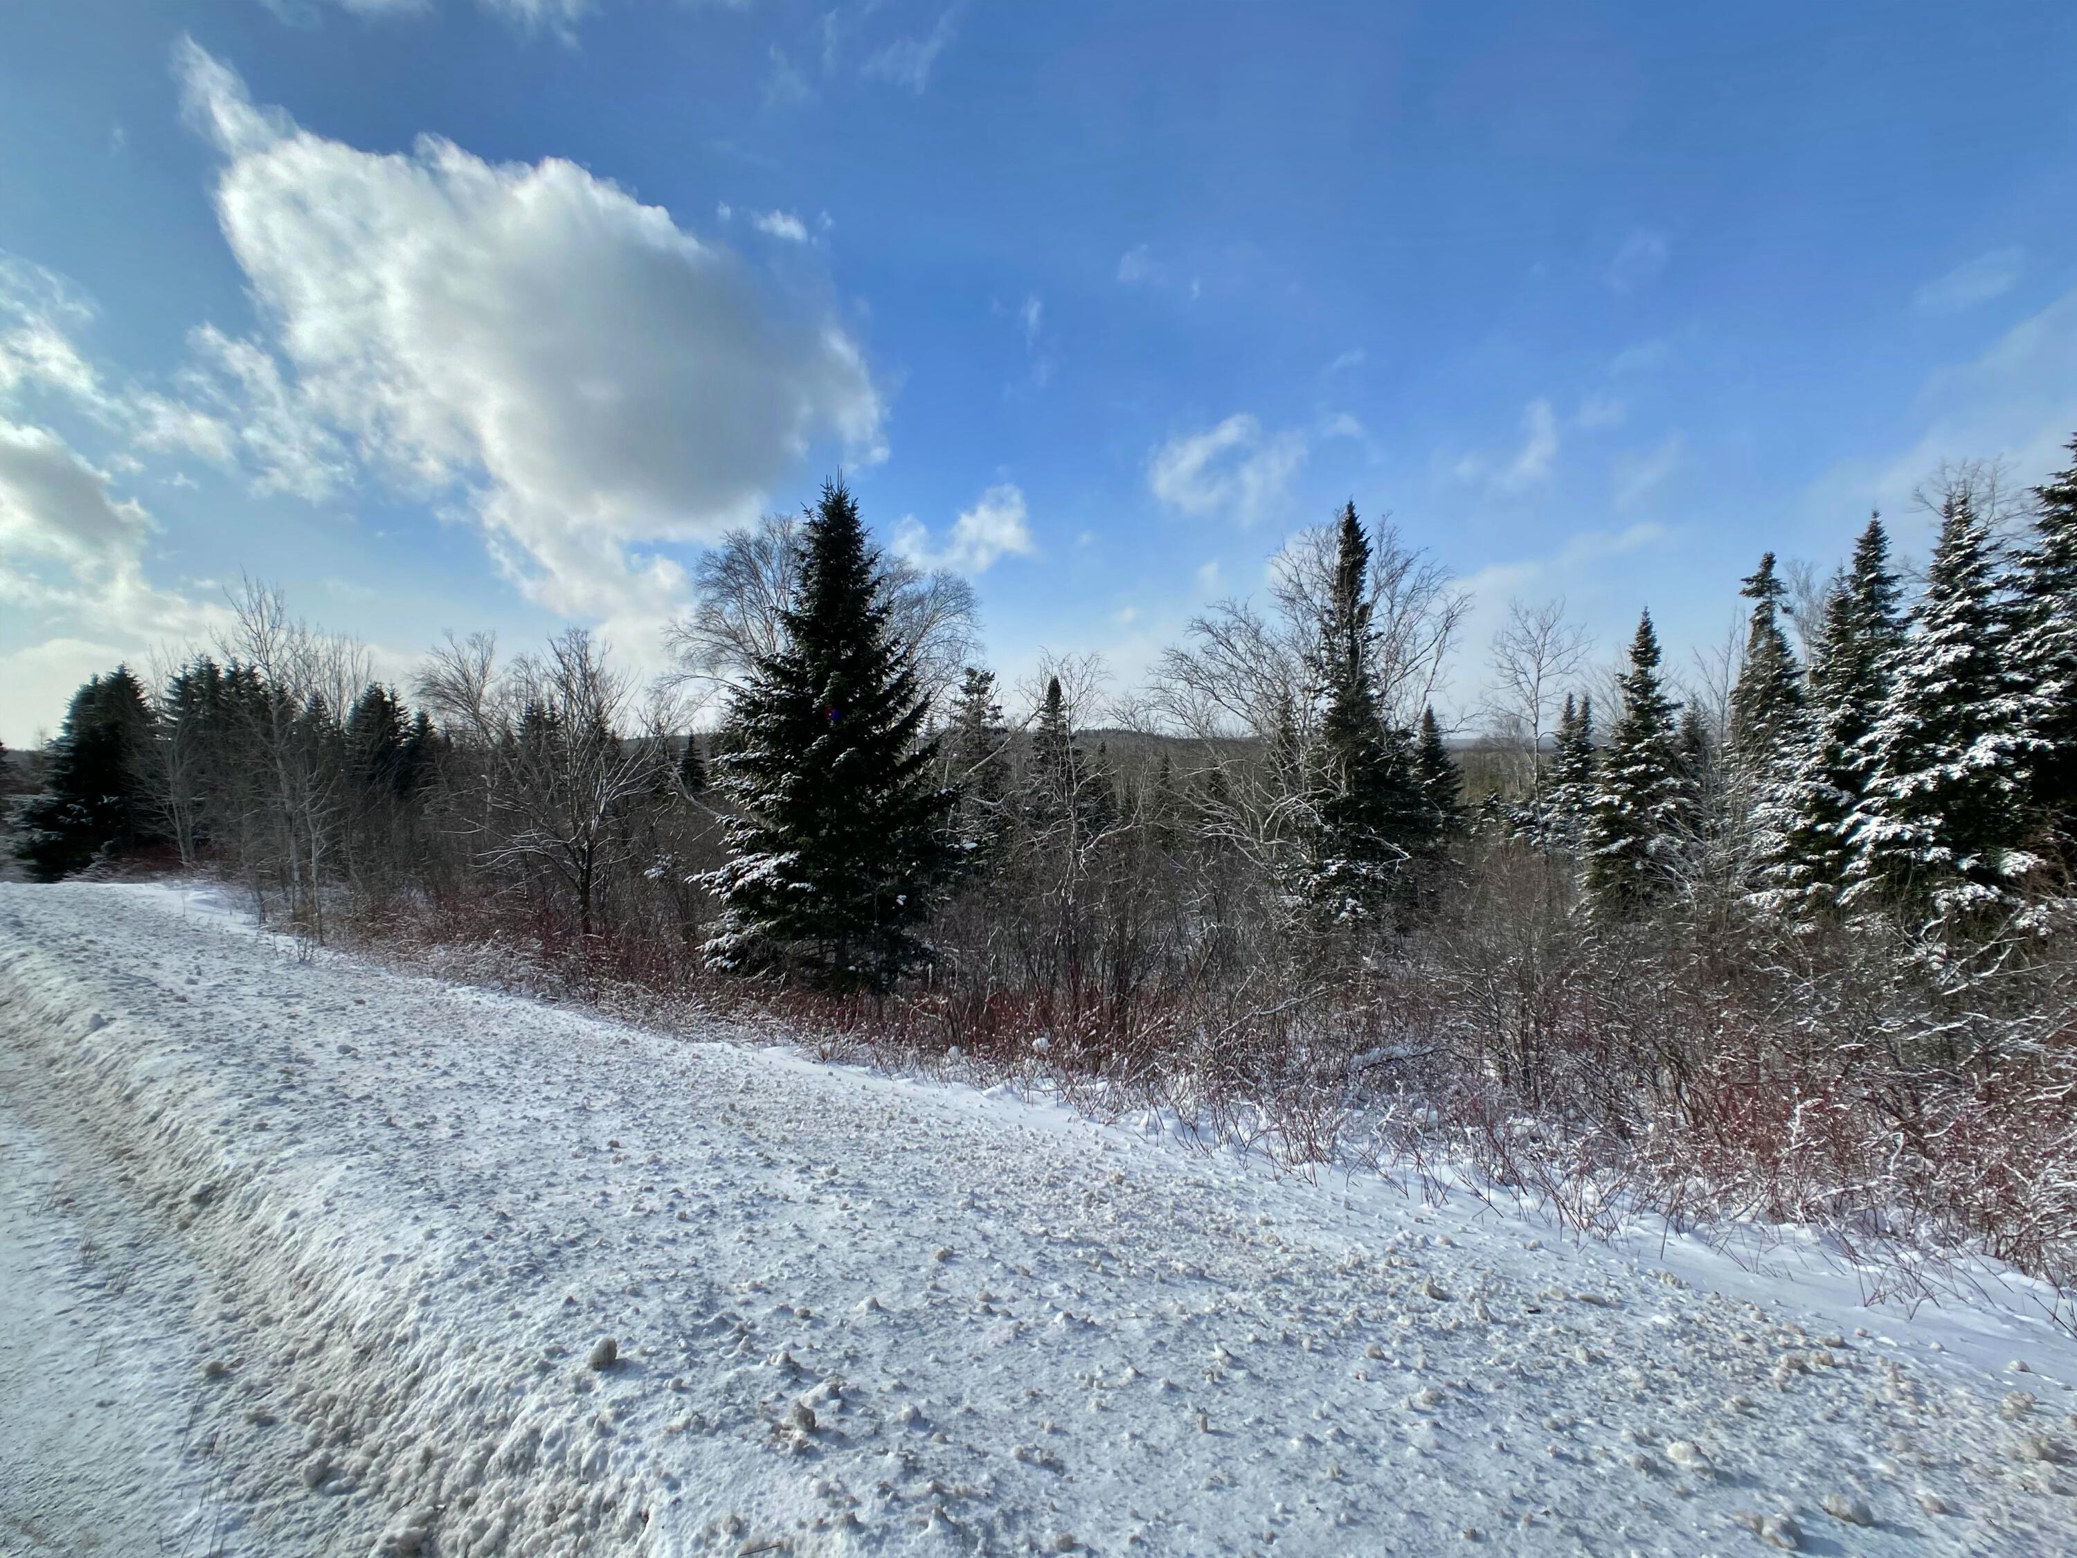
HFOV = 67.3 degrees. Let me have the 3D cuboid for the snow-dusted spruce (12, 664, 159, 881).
[{"bbox_3d":[-25.600,-0.090,42.000,3.600,5.990,3.600,0,1,0],"label":"snow-dusted spruce"}]

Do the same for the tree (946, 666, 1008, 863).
[{"bbox_3d":[-1.240,-0.100,31.000,1.450,4.290,1.450,0,1,0],"label":"tree"}]

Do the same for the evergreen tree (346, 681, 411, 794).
[{"bbox_3d":[-19.500,-0.120,46.000,2.200,5.360,2.200,0,1,0],"label":"evergreen tree"}]

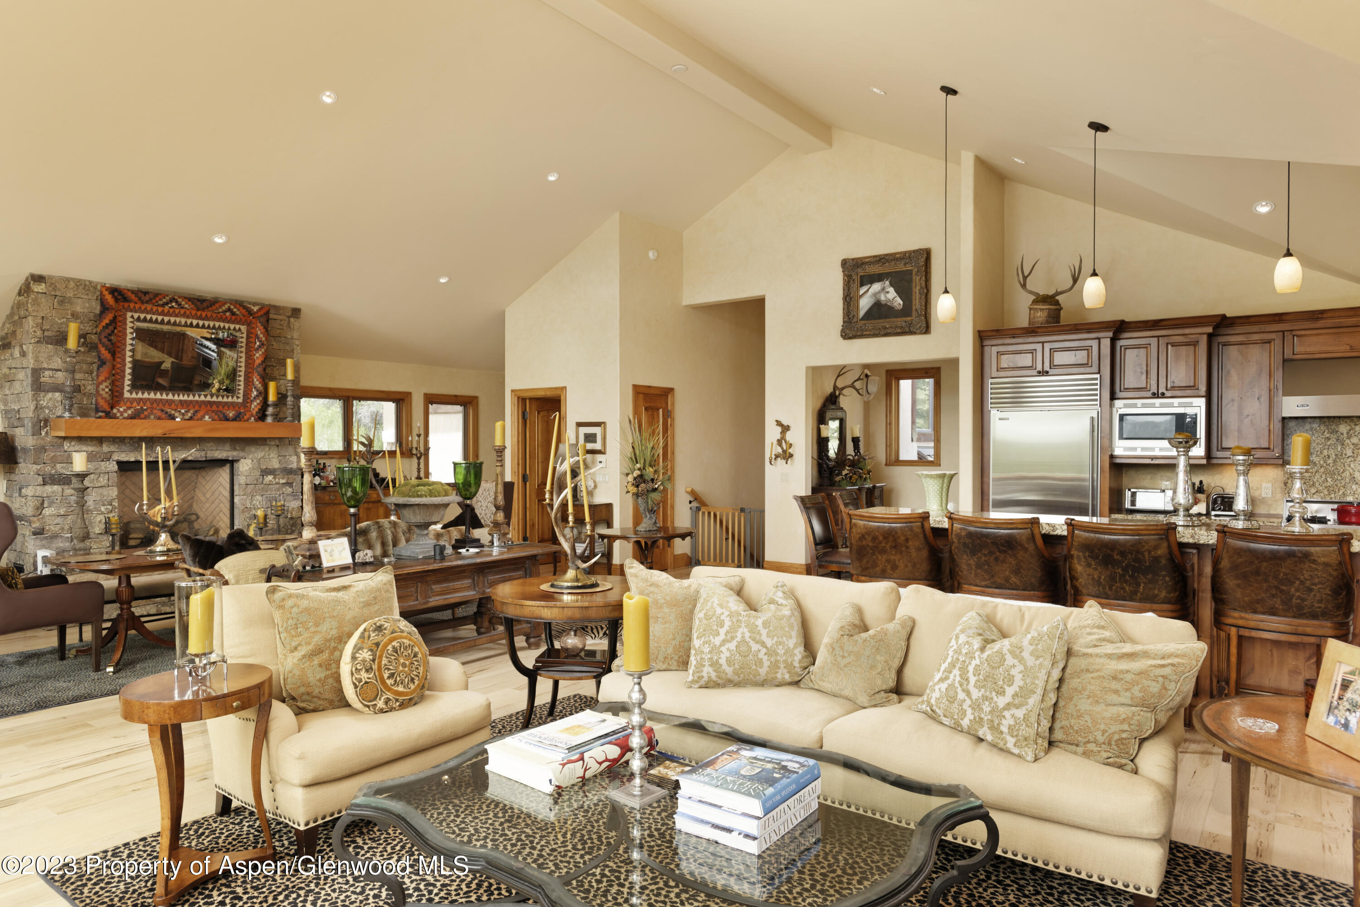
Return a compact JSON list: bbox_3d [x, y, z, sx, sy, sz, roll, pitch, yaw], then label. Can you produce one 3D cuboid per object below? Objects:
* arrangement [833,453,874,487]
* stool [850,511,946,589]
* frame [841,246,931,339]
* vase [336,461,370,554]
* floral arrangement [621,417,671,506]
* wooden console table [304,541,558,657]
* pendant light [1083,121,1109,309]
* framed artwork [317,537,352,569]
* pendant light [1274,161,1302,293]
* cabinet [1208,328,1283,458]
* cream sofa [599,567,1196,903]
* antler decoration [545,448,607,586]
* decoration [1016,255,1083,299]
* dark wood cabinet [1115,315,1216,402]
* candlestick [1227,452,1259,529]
[{"bbox_3d":[2.057,0.195,9.844,0.400,0.400,0.500,1,1,36],"label":"arrangement"},{"bbox_3d":[1.440,0.922,5.392,0.540,1.110,0.570,1,1,36],"label":"stool"},{"bbox_3d":[2.142,-1.665,8.684,0.950,0.860,0.080,1,1,36],"label":"frame"},{"bbox_3d":[-2.145,0.398,5.466,0.238,0.640,0.238,0,1,0],"label":"vase"},{"bbox_3d":[-0.292,0.069,7.150,0.420,0.770,0.420,0,1,0],"label":"floral arrangement"},{"bbox_3d":[-1.764,1.091,5.702,0.780,0.720,2.050,1,1,36],"label":"wooden console table"},{"bbox_3d":[2.609,-1.496,5.213,0.135,1.163,0.135,0,1,36],"label":"pendant light"},{"bbox_3d":[-2.128,0.617,5.148,0.035,0.175,0.200,-17,-10,37],"label":"framed artwork"},{"bbox_3d":[3.197,-1.210,4.364,0.122,0.732,0.122,1,1,36],"label":"pendant light"},{"bbox_3d":[4.735,-0.452,6.955,0.490,1.060,0.340,1,1,37],"label":"cabinet"},{"bbox_3d":[0.840,1.074,3.674,2.350,0.850,0.970,1,1,37],"label":"cream sofa"},{"bbox_3d":[-0.568,0.355,4.510,0.330,0.760,0.310,0,1,0],"label":"antler decoration"},{"bbox_3d":[3.363,-1.615,7.597,0.560,0.398,0.330,0,1,36],"label":"decoration"},{"bbox_3d":[4.185,-0.786,7.200,0.720,0.650,0.550,1,1,37],"label":"dark wood cabinet"},{"bbox_3d":[3.042,0.196,4.481,0.148,0.408,0.148,1,1,36],"label":"candlestick"}]

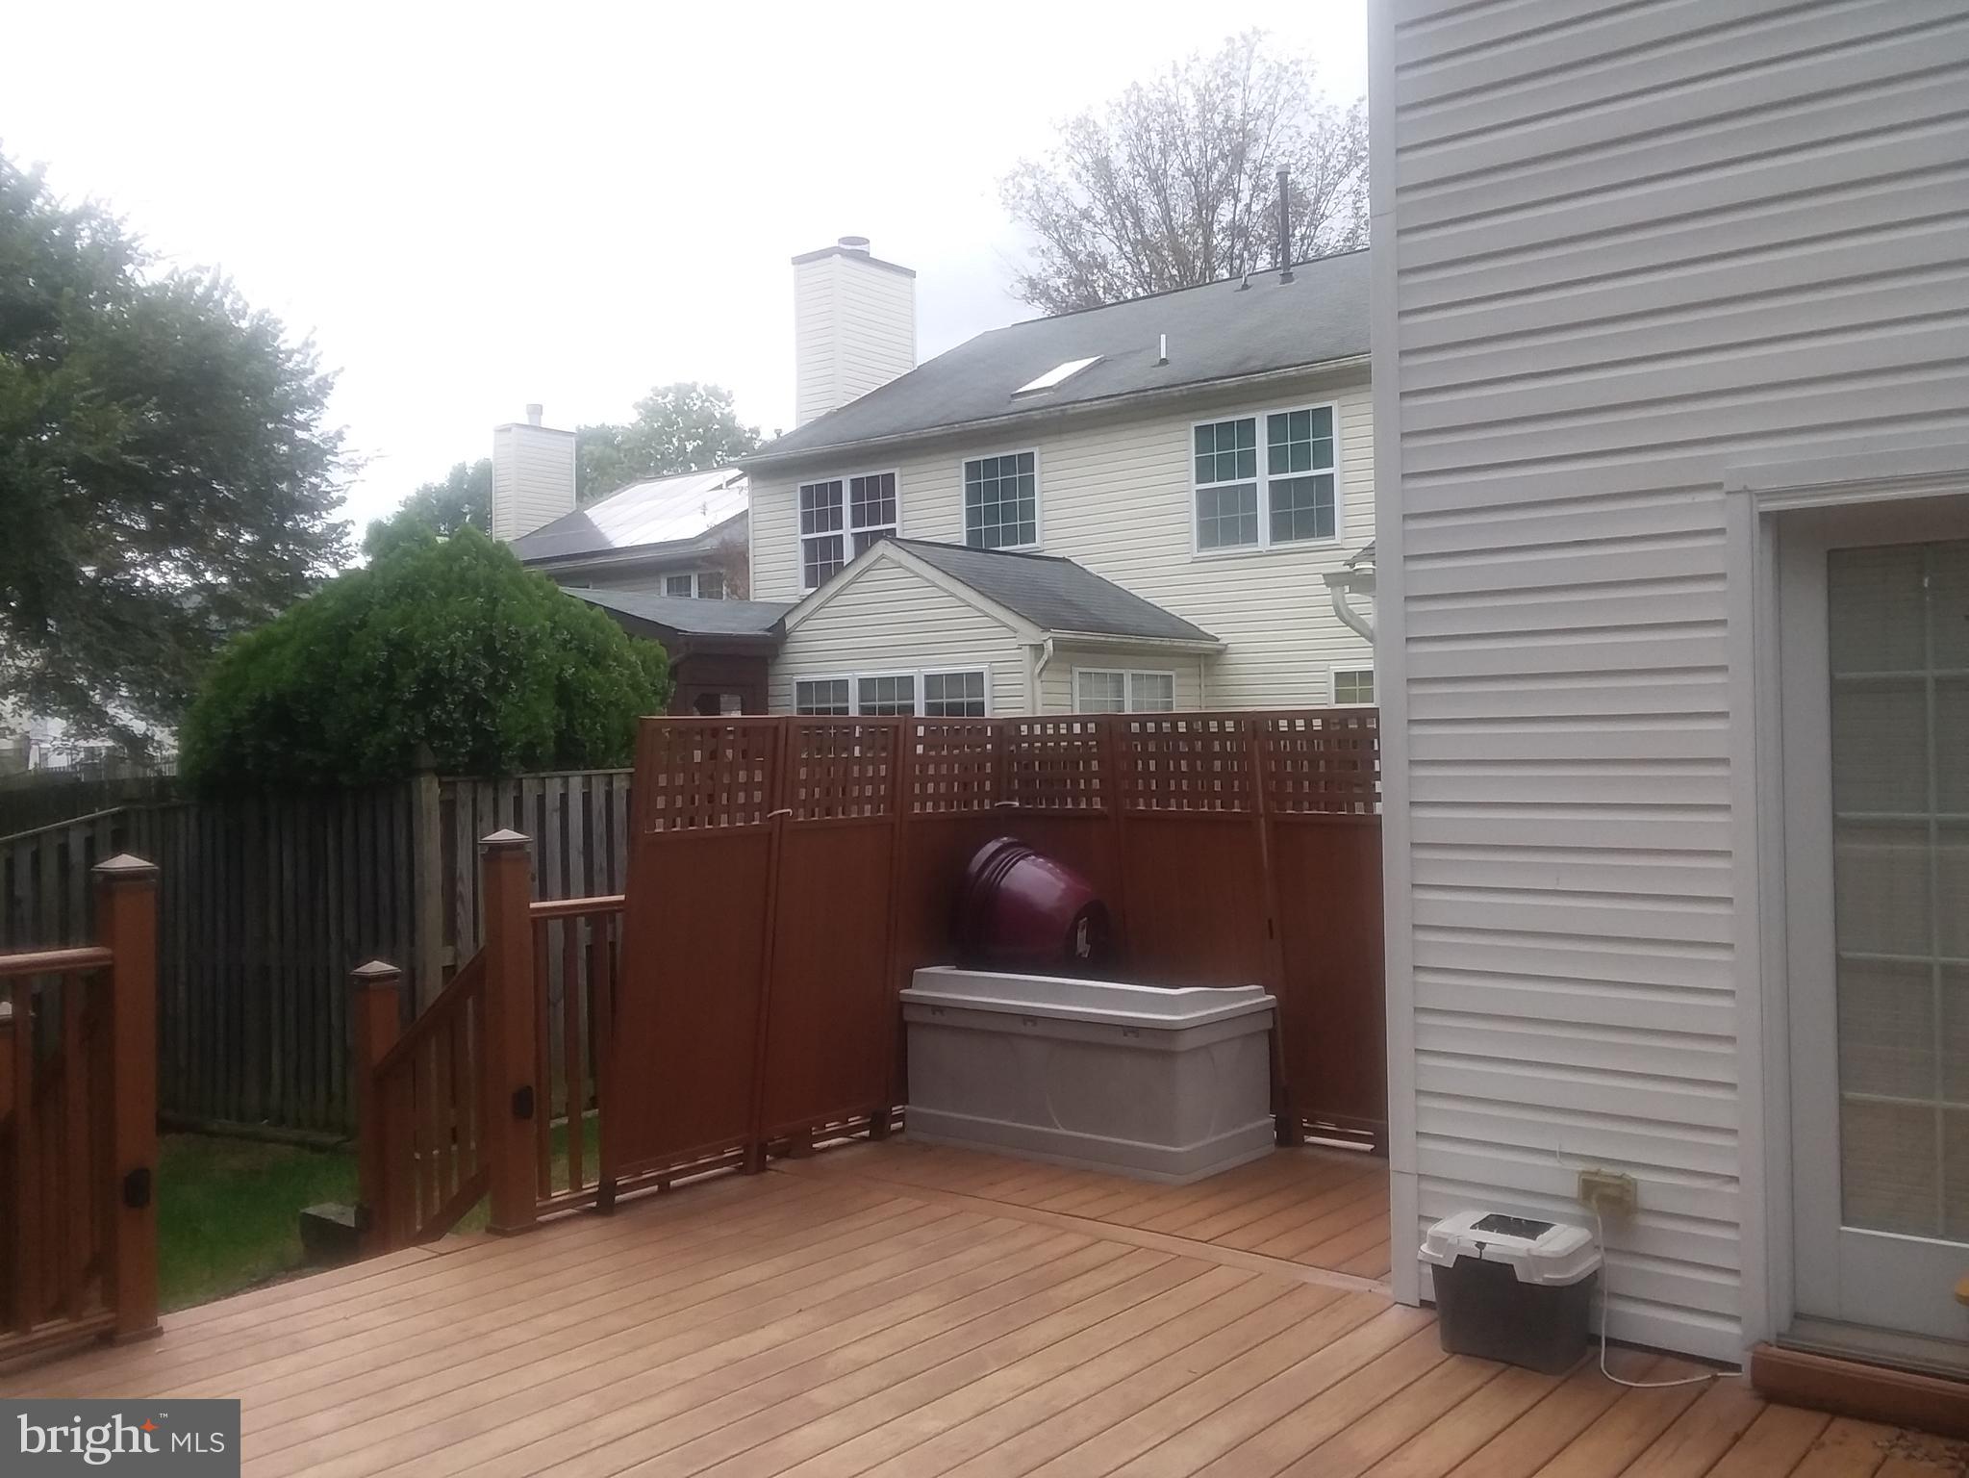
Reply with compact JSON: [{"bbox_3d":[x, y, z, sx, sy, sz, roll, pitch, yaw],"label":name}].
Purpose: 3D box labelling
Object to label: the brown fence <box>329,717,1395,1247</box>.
[{"bbox_3d":[-0.279,0.865,5.953,2.980,1.950,2.640,-1,0,40],"label":"brown fence"}]

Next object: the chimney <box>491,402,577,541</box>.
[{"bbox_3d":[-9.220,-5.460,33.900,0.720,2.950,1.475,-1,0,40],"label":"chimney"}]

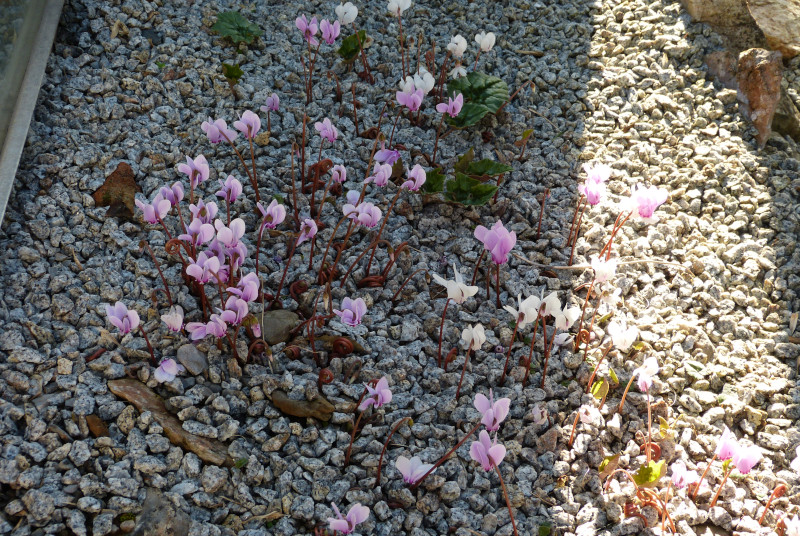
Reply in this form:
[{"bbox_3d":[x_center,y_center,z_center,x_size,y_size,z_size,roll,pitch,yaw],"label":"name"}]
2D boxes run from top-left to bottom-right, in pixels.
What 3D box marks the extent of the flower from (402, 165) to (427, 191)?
[{"bbox_3d":[0.013,-0.079,1.129,0.022,0.023,0.020,-20,42,-23],"label":"flower"}]

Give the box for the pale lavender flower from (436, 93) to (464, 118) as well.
[{"bbox_3d":[0.048,-0.154,1.230,0.026,0.022,0.021,0,36,0],"label":"pale lavender flower"}]

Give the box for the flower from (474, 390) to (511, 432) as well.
[{"bbox_3d":[0.069,0.107,0.964,0.027,0.030,0.026,3,37,4],"label":"flower"}]

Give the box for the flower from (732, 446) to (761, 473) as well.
[{"bbox_3d":[0.261,0.144,0.971,0.022,0.022,0.024,13,39,16],"label":"flower"}]

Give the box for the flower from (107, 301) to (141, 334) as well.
[{"bbox_3d":[-0.236,0.043,1.106,0.029,0.026,0.027,-9,38,-12],"label":"flower"}]

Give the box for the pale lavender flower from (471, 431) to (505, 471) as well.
[{"bbox_3d":[0.055,0.113,0.800,0.022,0.024,0.020,0,36,0],"label":"pale lavender flower"}]

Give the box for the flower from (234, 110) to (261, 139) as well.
[{"bbox_3d":[-0.138,-0.130,1.170,0.023,0.022,0.020,0,36,0],"label":"flower"}]

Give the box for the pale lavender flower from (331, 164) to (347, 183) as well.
[{"bbox_3d":[-0.055,-0.085,1.160,0.015,0.017,0.014,0,38,0],"label":"pale lavender flower"}]

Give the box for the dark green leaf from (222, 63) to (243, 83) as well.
[{"bbox_3d":[-0.161,-0.188,1.242,0.019,0.018,0.015,0,38,0],"label":"dark green leaf"}]

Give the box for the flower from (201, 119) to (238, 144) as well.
[{"bbox_3d":[-0.179,-0.138,1.290,0.034,0.023,0.027,-18,39,-24],"label":"flower"}]

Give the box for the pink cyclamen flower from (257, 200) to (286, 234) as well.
[{"bbox_3d":[-0.100,-0.039,1.002,0.022,0.024,0.020,0,38,0],"label":"pink cyclamen flower"}]

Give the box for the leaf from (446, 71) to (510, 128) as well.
[{"bbox_3d":[0.074,-0.159,1.221,0.061,0.030,0.062,0,38,0],"label":"leaf"}]

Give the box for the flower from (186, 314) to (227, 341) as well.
[{"bbox_3d":[-0.148,0.045,0.985,0.031,0.017,0.021,0,36,0],"label":"flower"}]

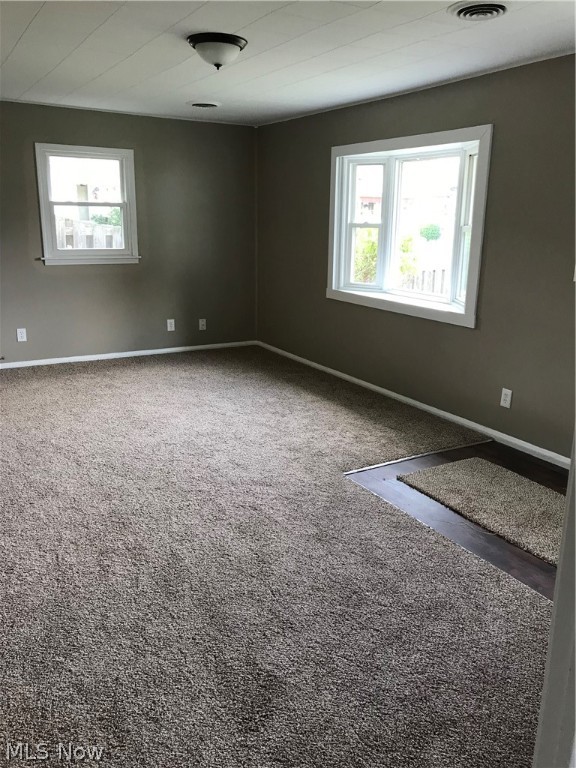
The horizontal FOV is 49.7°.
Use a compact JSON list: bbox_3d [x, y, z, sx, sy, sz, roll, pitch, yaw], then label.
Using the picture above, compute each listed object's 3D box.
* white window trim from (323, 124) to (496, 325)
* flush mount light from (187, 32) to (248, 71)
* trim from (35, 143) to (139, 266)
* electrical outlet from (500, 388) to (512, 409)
[{"bbox_3d":[0.851,-1.236,4.910,0.090,1.325,1.820,-8,18,-30],"label":"white window trim"},{"bbox_3d":[-0.384,-1.806,3.416,0.330,0.145,0.330,1,15,0],"label":"flush mount light"},{"bbox_3d":[-1.869,-1.674,5.879,0.900,1.070,0.080,-8,18,-30],"label":"trim"},{"bbox_3d":[1.458,0.100,4.155,0.012,0.121,0.075,-8,18,-30],"label":"electrical outlet"}]

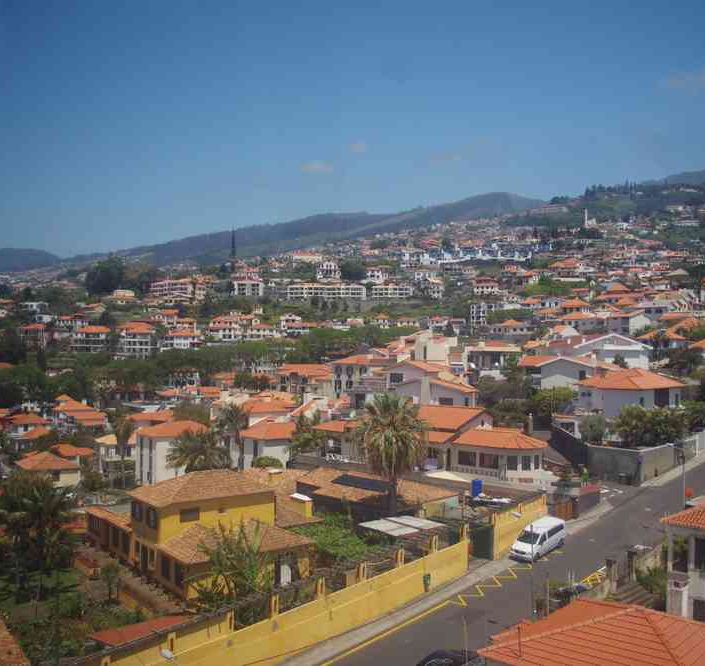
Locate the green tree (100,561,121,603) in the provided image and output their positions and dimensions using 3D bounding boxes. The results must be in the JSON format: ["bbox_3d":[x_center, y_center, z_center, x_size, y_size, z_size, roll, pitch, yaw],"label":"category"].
[{"bbox_3d":[-17.087,17.549,52.900,1.600,3.039,1.600,-1,4,-18],"label":"green tree"}]

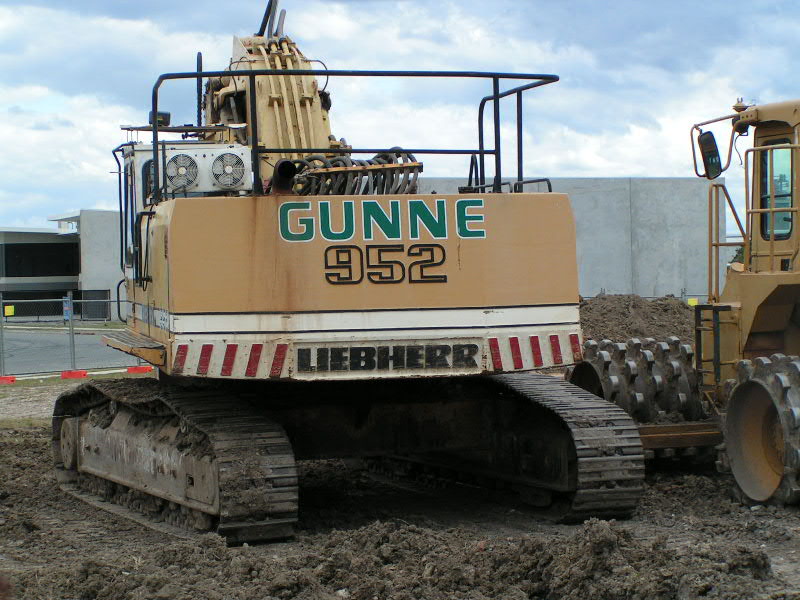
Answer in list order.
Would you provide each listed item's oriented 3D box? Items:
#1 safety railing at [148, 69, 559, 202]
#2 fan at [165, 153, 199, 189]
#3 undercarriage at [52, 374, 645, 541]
[{"bbox_3d":[-0.471,-1.190,16.565,2.950,0.900,2.100,-1,1,-13],"label":"safety railing"},{"bbox_3d":[-1.819,-1.075,18.300,0.285,0.285,0.080,-1,1,-13],"label":"fan"},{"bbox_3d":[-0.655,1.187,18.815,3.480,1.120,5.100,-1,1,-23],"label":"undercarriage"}]

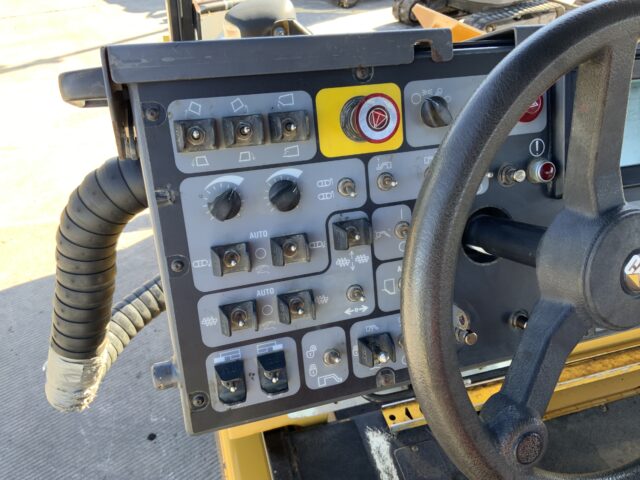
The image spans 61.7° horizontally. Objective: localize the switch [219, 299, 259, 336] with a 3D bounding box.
[{"bbox_3d":[-0.070,0.070,0.472,0.032,0.026,0.022,-9,13,-15],"label":"switch"}]

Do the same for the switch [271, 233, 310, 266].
[{"bbox_3d":[-0.025,0.010,0.473,0.032,0.026,0.022,-9,13,-15],"label":"switch"}]

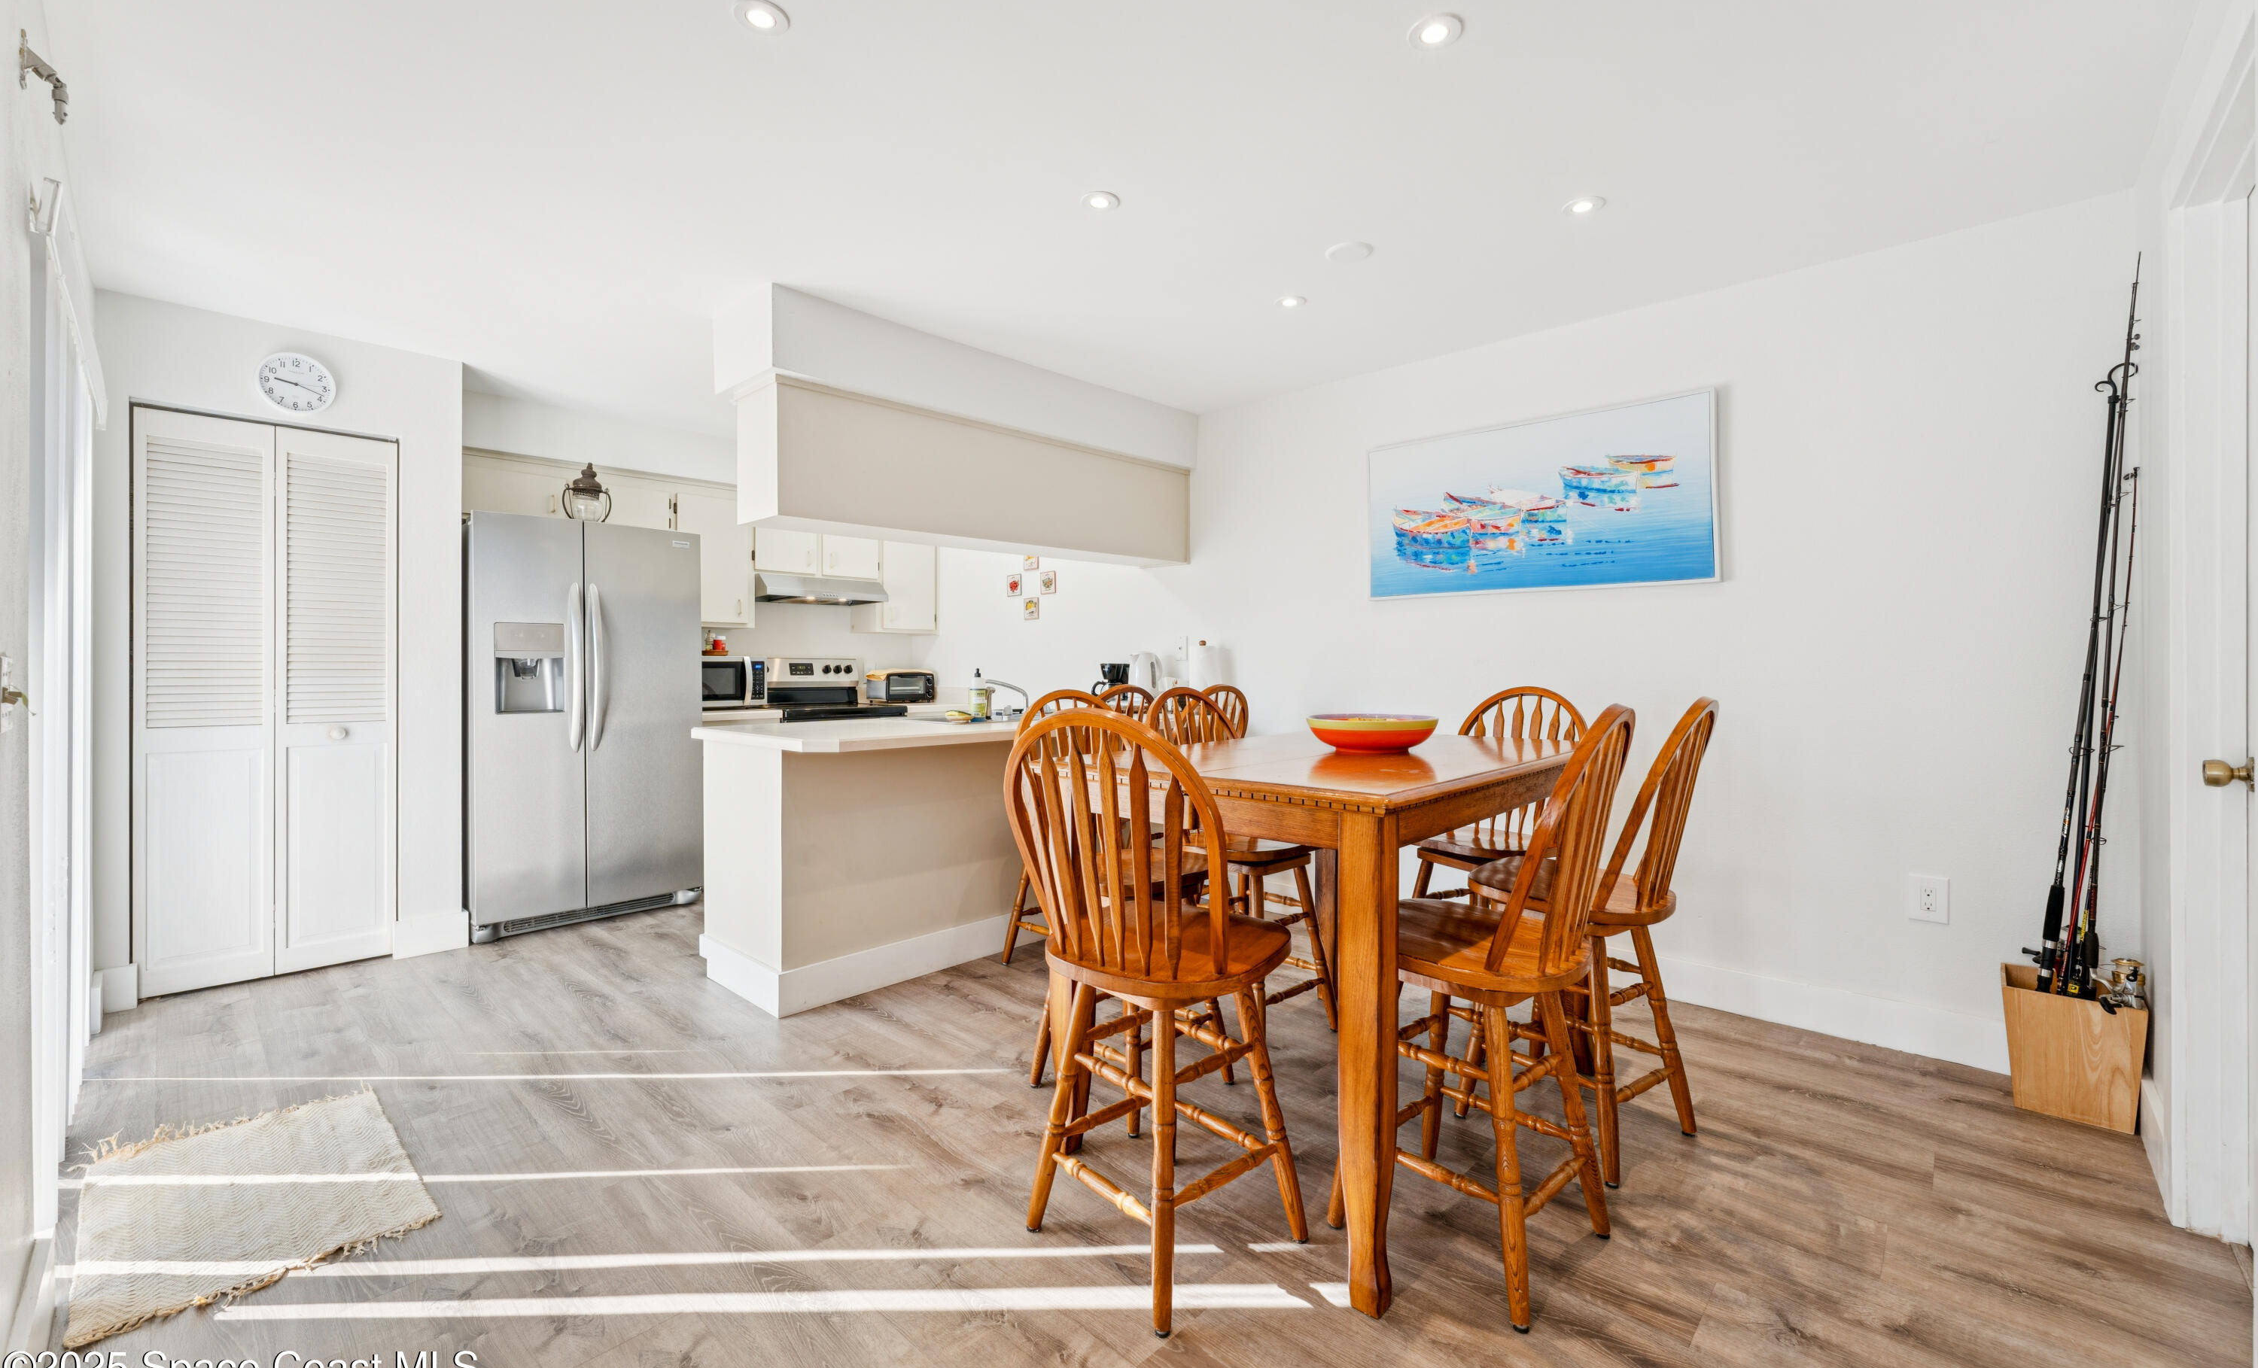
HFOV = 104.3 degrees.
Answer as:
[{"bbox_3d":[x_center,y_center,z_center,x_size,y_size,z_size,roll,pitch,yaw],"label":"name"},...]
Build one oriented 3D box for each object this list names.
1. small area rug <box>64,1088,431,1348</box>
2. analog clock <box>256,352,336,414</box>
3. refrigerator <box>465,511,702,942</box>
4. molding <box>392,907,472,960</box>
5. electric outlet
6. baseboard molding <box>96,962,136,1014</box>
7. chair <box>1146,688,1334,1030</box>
[{"bbox_3d":[-1.920,1.102,1.930,0.830,0.015,0.500,1,1,44],"label":"small area rug"},{"bbox_3d":[-3.080,-1.118,3.255,0.038,0.227,0.228,1,2,43],"label":"analog clock"},{"bbox_3d":[-2.647,0.178,4.198,0.790,1.785,0.910,1,2,43],"label":"refrigerator"},{"bbox_3d":[-2.832,1.016,3.566,0.015,0.140,0.243,1,2,43],"label":"molding"},{"bbox_3d":[2.351,0.633,2.578,0.089,0.134,0.008,1,1,44],"label":"electric outlet"},{"bbox_3d":[-3.368,1.016,2.921,0.016,0.145,0.100,1,1,44],"label":"baseboard molding"},{"bbox_3d":[0.346,0.547,2.733,0.510,1.065,0.445,1,2,43],"label":"chair"}]

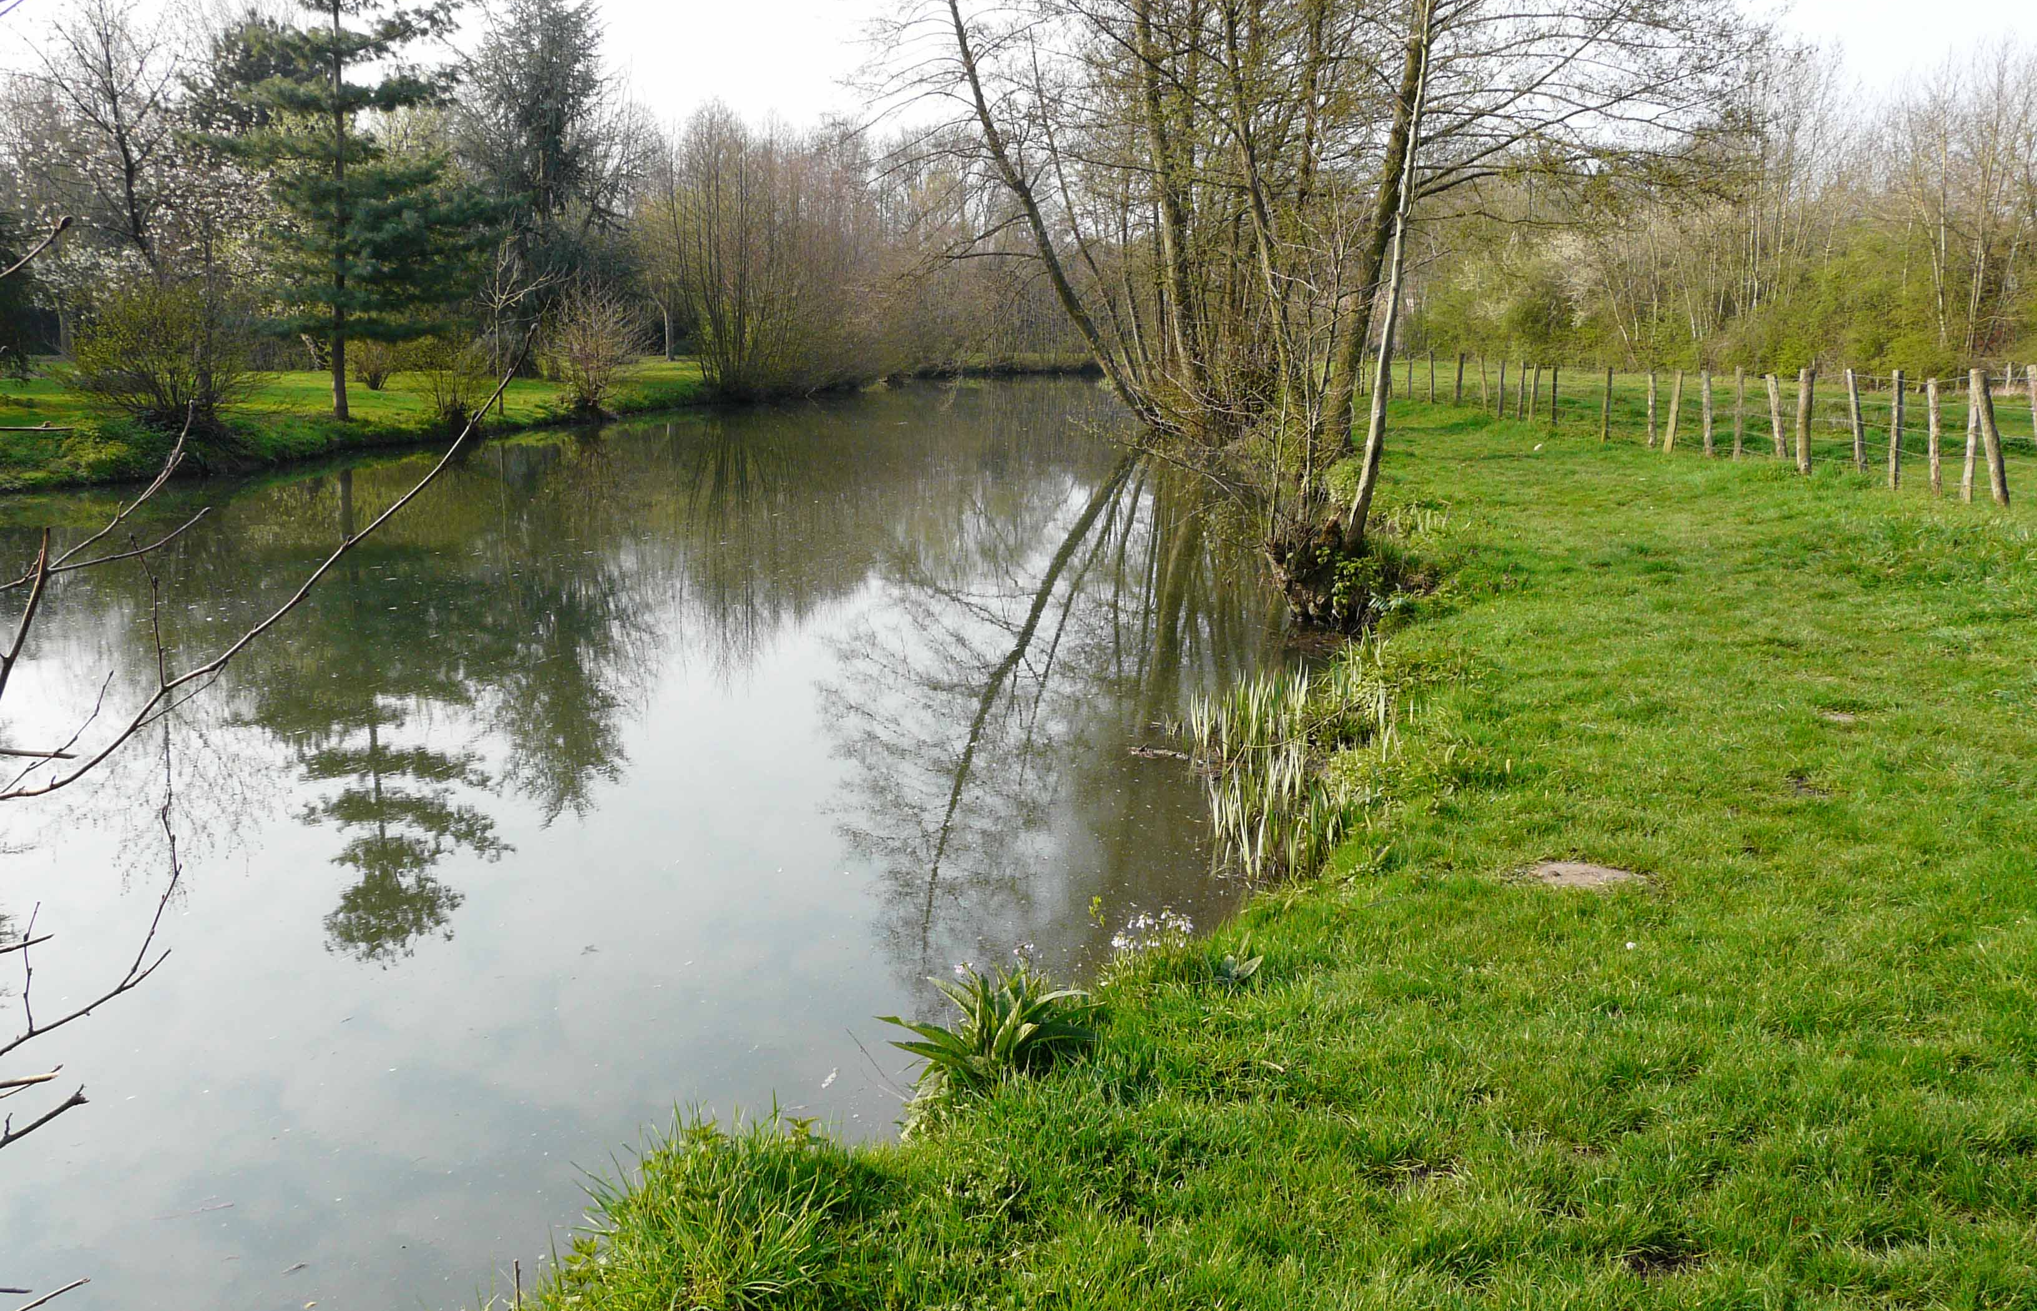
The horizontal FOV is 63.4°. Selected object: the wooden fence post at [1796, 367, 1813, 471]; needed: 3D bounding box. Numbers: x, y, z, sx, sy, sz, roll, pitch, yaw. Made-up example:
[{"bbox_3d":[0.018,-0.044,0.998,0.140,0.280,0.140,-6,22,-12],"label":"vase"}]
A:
[{"bbox_3d":[9.322,-2.751,19.500,0.155,1.242,0.155,2,10,25],"label":"wooden fence post"}]

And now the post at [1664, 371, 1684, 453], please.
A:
[{"bbox_3d":[9.506,-3.517,23.877,0.115,1.184,0.115,8,13,20],"label":"post"}]

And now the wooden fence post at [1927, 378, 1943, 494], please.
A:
[{"bbox_3d":[9.469,-2.250,17.024,0.105,1.196,0.105,-2,8,29],"label":"wooden fence post"}]

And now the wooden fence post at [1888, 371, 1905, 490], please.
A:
[{"bbox_3d":[9.222,-2.355,17.301,0.105,1.255,0.105,2,10,28],"label":"wooden fence post"}]

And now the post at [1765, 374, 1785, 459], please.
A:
[{"bbox_3d":[10.243,-3.204,22.239,0.115,1.154,0.115,-7,7,25],"label":"post"}]

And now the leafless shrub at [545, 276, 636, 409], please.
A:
[{"bbox_3d":[-10.939,-7.984,42.500,2.700,3.450,2.700,-2,11,-14],"label":"leafless shrub"}]

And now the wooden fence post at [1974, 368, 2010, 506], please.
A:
[{"bbox_3d":[9.184,-2.052,15.563,0.135,1.310,0.135,-10,4,31],"label":"wooden fence post"}]

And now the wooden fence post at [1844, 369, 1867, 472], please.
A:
[{"bbox_3d":[10.140,-2.834,19.941,0.105,1.250,0.105,-7,6,28],"label":"wooden fence post"}]

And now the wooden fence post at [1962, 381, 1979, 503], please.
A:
[{"bbox_3d":[9.128,-2.084,15.799,0.105,1.262,0.105,3,11,30],"label":"wooden fence post"}]

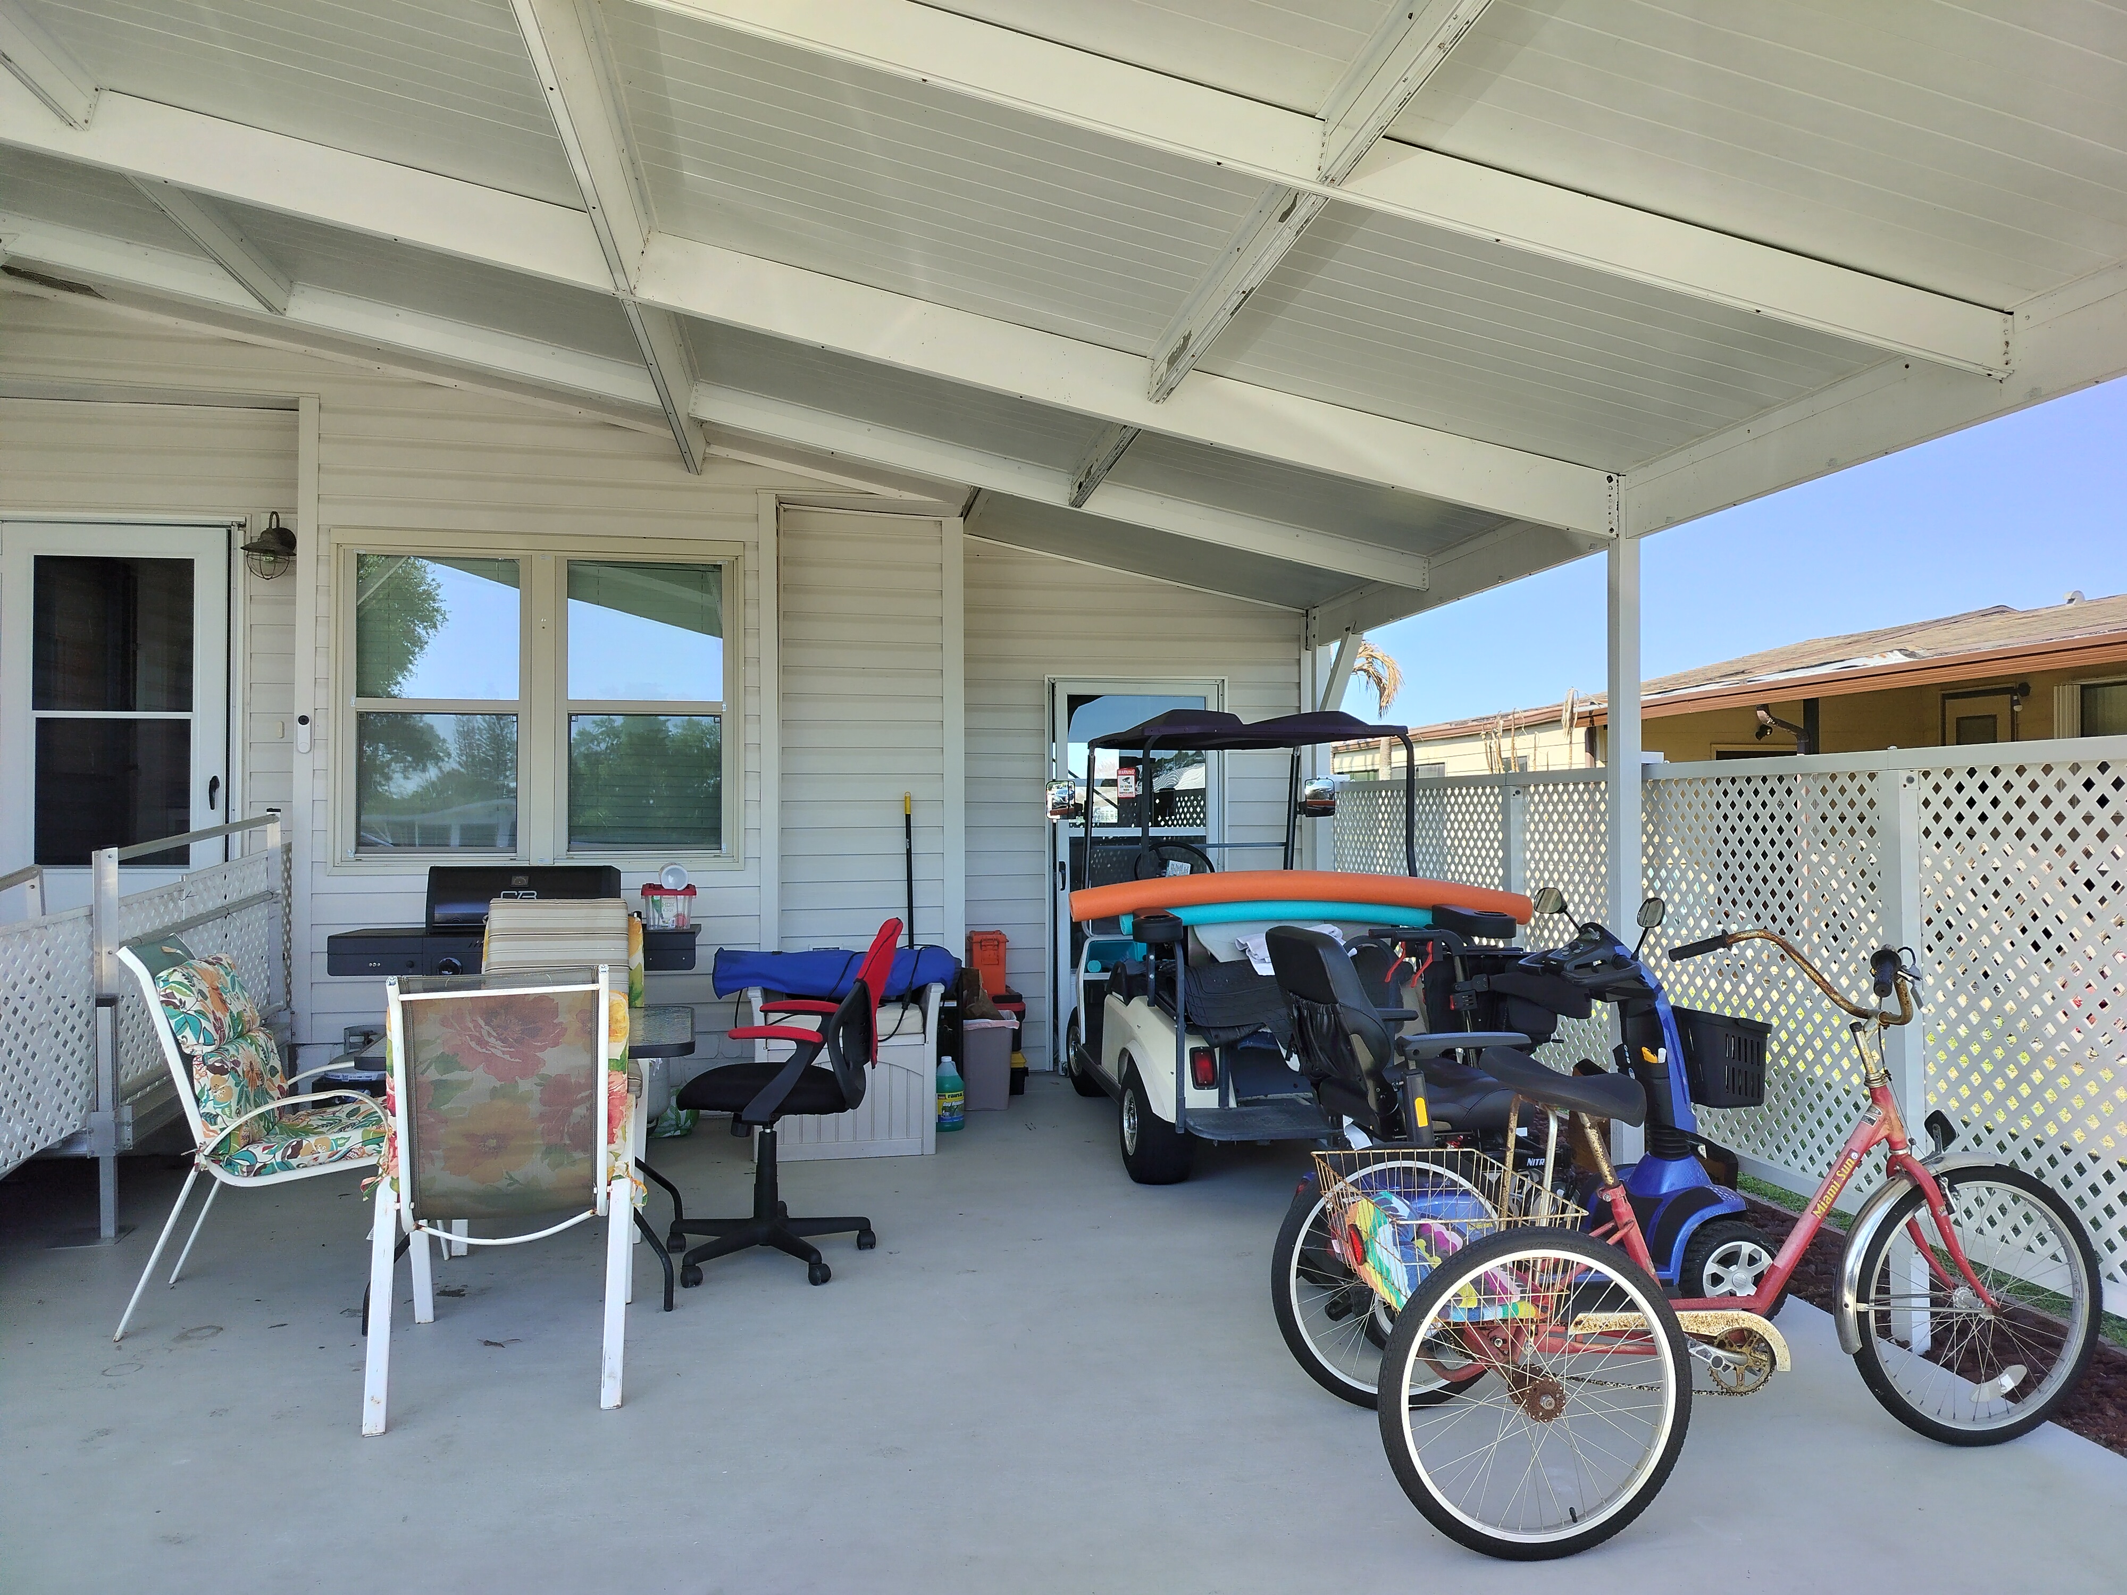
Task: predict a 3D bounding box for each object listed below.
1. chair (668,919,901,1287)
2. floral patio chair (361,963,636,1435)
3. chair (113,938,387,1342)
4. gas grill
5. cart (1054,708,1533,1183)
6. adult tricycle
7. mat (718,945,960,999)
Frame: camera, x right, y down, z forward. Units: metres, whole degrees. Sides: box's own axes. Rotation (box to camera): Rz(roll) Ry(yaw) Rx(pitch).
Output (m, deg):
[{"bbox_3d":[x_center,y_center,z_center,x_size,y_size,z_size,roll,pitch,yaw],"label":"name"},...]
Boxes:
[{"bbox_3d":[-0.859,0.885,4.479,0.700,1.040,0.650,0,-1,-3],"label":"chair"},{"bbox_3d":[-1.359,0.891,3.644,0.580,1.005,0.770,0,-1,-16],"label":"floral patio chair"},{"bbox_3d":[-2.152,0.897,4.138,0.770,1.005,0.580,0,-1,-17],"label":"chair"},{"bbox_3d":[-2.118,0.845,5.812,1.330,1.150,0.580,0,-1,-9],"label":"gas grill"},{"bbox_3d":[0.722,0.536,6.099,1.280,1.780,2.660,0,-1,-6],"label":"cart"},{"bbox_3d":[1.392,0.840,3.106,1.770,1.100,0.750,0,-1,-8],"label":"adult tricycle"},{"bbox_3d":[-0.921,0.694,6.023,1.000,0.190,0.190,0,-1,-9],"label":"mat"}]

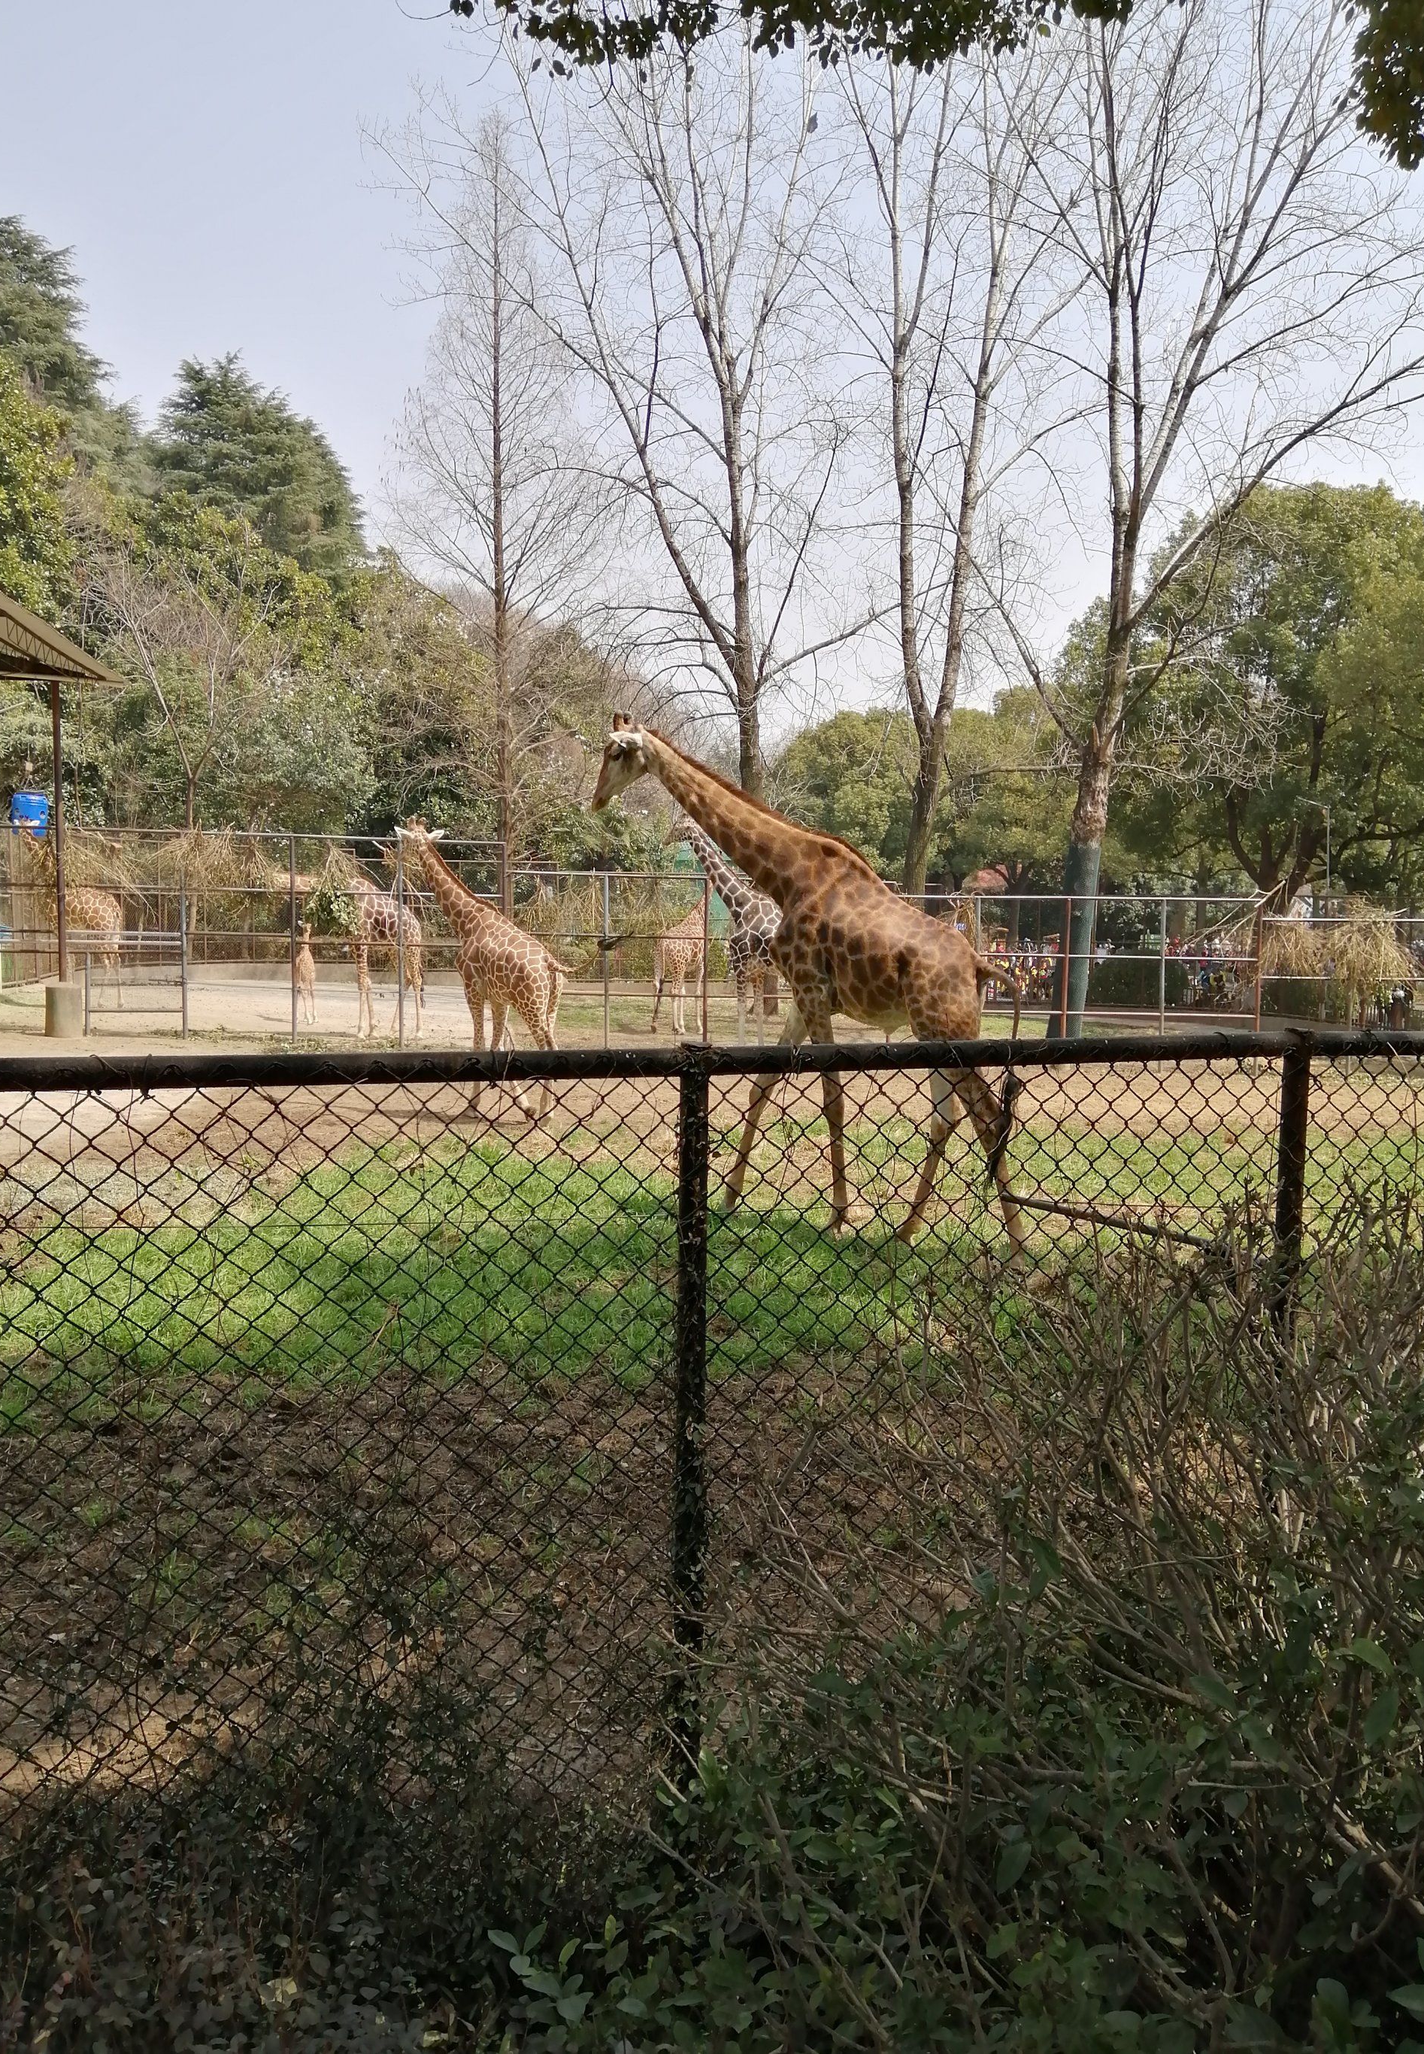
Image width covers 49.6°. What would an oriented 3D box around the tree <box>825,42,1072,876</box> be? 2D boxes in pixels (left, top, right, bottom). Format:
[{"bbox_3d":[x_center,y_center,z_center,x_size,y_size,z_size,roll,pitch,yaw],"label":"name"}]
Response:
[{"bbox_3d":[4.792,-9.928,30.818,5.300,19.680,5.000,0,4,0],"label":"tree"}]

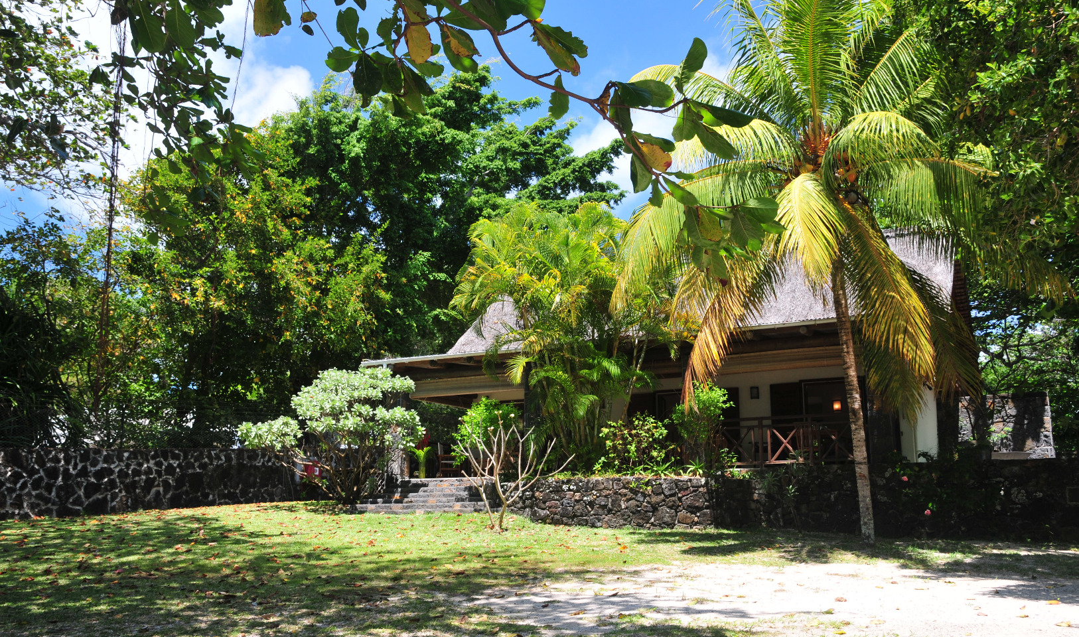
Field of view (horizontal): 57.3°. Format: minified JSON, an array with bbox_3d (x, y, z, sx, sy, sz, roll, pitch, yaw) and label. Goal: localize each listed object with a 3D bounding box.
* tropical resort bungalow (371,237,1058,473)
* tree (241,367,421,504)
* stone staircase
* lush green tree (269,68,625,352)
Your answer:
[{"bbox_3d":[4.086,1.125,25.538,14.500,5.680,8.700,-5,-11,25],"label":"tropical resort bungalow"},{"bbox_3d":[-5.075,2.888,23.869,4.000,3.249,3.600,-1,-10,0],"label":"tree"},{"bbox_3d":[-2.615,4.167,23.351,3.250,0.820,1.700,-5,-11,25],"label":"stone staircase"},{"bbox_3d":[-3.416,-1.543,35.788,12.000,15.673,11.500,-1,-10,0],"label":"lush green tree"}]

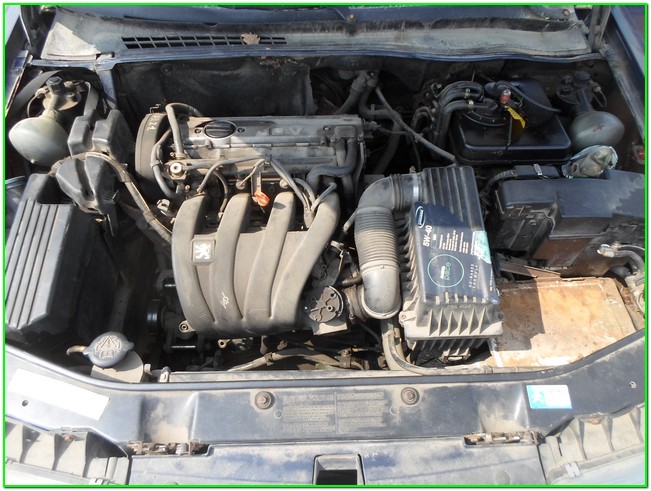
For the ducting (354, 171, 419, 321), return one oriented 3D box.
[{"bbox_3d":[0.115,-0.003,0.908,0.120,0.135,0.270,0,57,0],"label":"ducting"}]

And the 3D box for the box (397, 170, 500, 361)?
[{"bbox_3d":[0.222,0.022,0.921,0.172,0.190,0.330,3,57,2],"label":"box"}]

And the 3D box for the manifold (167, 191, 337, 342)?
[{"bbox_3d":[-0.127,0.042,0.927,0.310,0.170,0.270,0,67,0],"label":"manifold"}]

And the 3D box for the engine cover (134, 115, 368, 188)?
[{"bbox_3d":[-0.157,-0.206,1.022,0.455,0.125,0.180,0,49,0],"label":"engine cover"}]

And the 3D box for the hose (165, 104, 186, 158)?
[{"bbox_3d":[-0.310,-0.231,0.973,0.040,0.065,0.095,0,57,0],"label":"hose"}]

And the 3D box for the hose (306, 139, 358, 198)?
[{"bbox_3d":[0.015,-0.161,0.963,0.105,0.080,0.120,0,57,0],"label":"hose"}]

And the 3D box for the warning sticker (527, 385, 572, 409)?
[{"bbox_3d":[0.357,0.240,0.750,0.072,0.002,0.036,0,57,0],"label":"warning sticker"}]

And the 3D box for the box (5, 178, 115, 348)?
[{"bbox_3d":[-0.560,0.034,0.944,0.170,0.170,0.330,0,57,0],"label":"box"}]

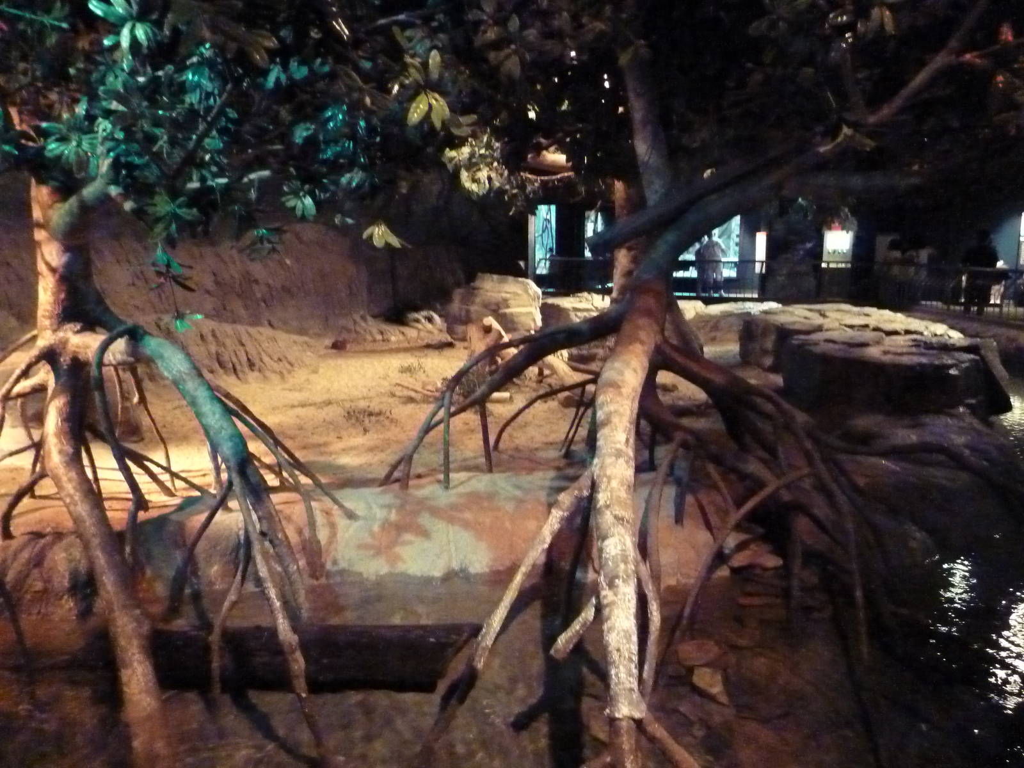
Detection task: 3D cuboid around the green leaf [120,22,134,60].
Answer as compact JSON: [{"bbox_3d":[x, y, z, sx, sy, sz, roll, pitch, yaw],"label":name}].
[{"bbox_3d":[-1.611,-1.439,3.100,0.060,0.155,0.060,0,11,0],"label":"green leaf"}]

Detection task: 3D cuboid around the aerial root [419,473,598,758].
[{"bbox_3d":[-0.028,1.099,3.525,0.220,1.530,0.220,31,-2,-6],"label":"aerial root"}]

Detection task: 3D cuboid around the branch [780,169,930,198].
[{"bbox_3d":[1.753,-1.030,3.800,0.745,0.140,0.170,0,11,0],"label":"branch"}]

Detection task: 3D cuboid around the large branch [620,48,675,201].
[{"bbox_3d":[0.660,-1.260,3.650,0.165,0.726,0.165,-13,8,2],"label":"large branch"}]

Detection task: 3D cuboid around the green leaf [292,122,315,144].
[{"bbox_3d":[-0.958,-1.153,3.400,0.100,0.100,0.070,0,11,0],"label":"green leaf"}]

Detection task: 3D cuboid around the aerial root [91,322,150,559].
[{"bbox_3d":[-1.986,0.314,3.750,0.280,1.200,0.280,0,11,0],"label":"aerial root"}]

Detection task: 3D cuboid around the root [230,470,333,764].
[{"bbox_3d":[-1.075,1.063,3.450,0.160,1.392,0.170,-20,-8,4],"label":"root"}]

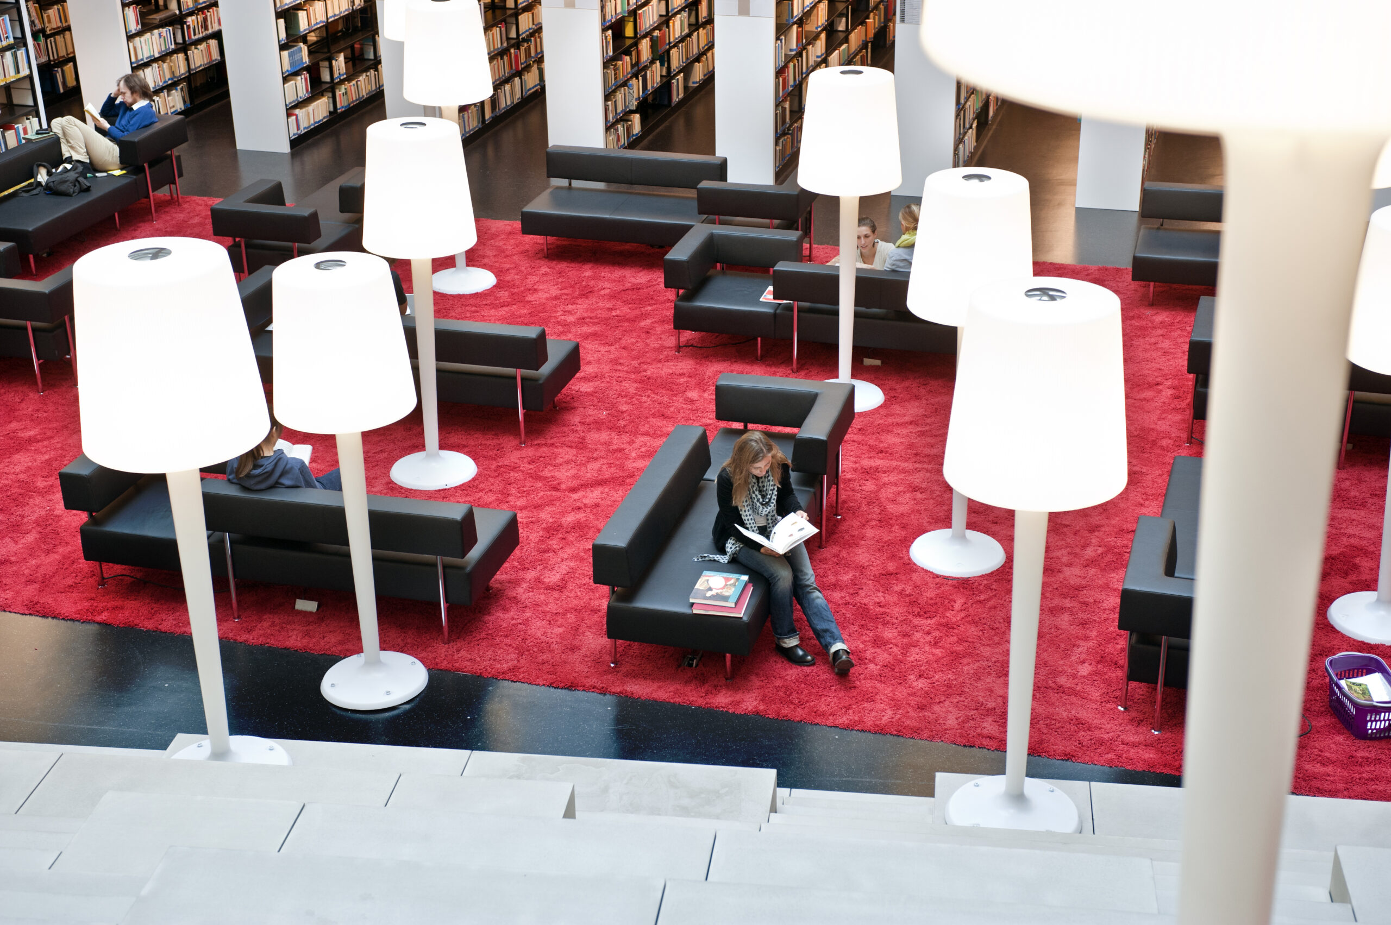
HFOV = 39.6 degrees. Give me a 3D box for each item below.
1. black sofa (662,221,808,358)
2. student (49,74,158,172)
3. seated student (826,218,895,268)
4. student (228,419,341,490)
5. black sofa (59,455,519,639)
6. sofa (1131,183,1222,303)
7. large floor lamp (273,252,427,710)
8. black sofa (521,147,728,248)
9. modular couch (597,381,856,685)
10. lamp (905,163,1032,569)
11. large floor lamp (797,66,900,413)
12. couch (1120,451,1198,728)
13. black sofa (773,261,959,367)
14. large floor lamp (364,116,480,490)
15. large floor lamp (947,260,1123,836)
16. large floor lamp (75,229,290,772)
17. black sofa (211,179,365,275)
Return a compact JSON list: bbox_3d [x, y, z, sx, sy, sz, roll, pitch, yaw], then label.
[{"bbox_3d":[0.307,-1.307,14.855,0.861,0.763,0.849,6,26,15],"label":"black sofa"},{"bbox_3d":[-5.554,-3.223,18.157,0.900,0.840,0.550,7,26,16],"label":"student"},{"bbox_3d":[1.354,-1.542,15.188,0.540,0.880,0.680,7,26,18],"label":"seated student"},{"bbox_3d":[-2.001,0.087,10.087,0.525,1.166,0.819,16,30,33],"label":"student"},{"bbox_3d":[-2.347,0.362,11.316,2.476,0.763,0.918,5,25,13],"label":"black sofa"},{"bbox_3d":[3.975,-1.546,14.061,1.488,0.697,0.755,7,26,16],"label":"sofa"},{"bbox_3d":[-1.755,0.108,9.923,0.710,2.370,0.710,-1,25,0],"label":"large floor lamp"},{"bbox_3d":[-0.533,-2.008,15.222,1.488,0.697,0.755,6,25,15],"label":"black sofa"},{"bbox_3d":[0.237,0.320,11.315,0.918,0.763,2.476,6,26,14],"label":"modular couch"},{"bbox_3d":[1.421,-0.467,10.082,0.647,2.100,0.647,-1,25,0],"label":"lamp"},{"bbox_3d":[0.964,-1.400,12.140,0.647,2.100,0.647,-1,25,0],"label":"large floor lamp"},{"bbox_3d":[2.954,0.534,10.755,0.918,0.763,2.476,7,26,16],"label":"couch"},{"bbox_3d":[1.320,-1.032,13.023,1.488,0.697,0.755,6,26,15],"label":"black sofa"},{"bbox_3d":[-1.729,-1.001,12.336,0.710,2.370,0.710,-1,25,0],"label":"large floor lamp"},{"bbox_3d":[1.206,0.390,6.989,0.647,2.100,0.647,-1,25,0],"label":"large floor lamp"},{"bbox_3d":[-1.845,0.251,7.037,0.647,2.100,0.647,-1,25,0],"label":"large floor lamp"},{"bbox_3d":[-3.059,-1.661,14.544,0.778,0.697,0.798,6,25,14],"label":"black sofa"}]

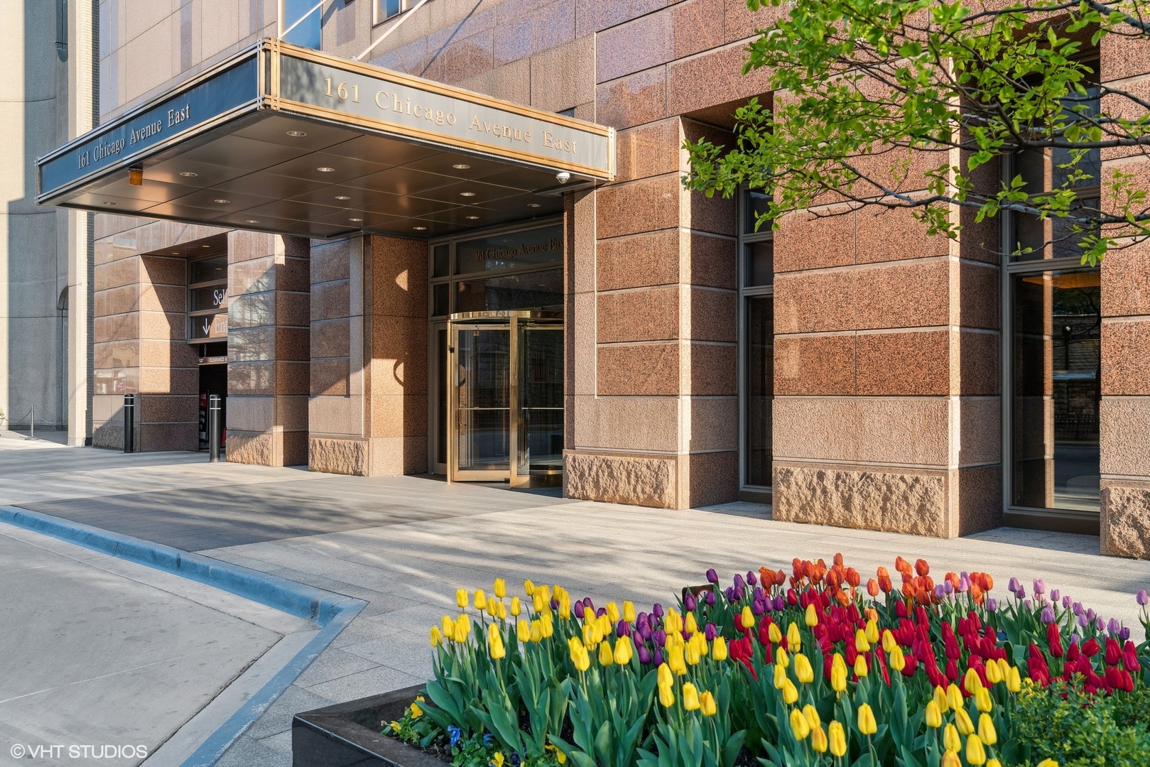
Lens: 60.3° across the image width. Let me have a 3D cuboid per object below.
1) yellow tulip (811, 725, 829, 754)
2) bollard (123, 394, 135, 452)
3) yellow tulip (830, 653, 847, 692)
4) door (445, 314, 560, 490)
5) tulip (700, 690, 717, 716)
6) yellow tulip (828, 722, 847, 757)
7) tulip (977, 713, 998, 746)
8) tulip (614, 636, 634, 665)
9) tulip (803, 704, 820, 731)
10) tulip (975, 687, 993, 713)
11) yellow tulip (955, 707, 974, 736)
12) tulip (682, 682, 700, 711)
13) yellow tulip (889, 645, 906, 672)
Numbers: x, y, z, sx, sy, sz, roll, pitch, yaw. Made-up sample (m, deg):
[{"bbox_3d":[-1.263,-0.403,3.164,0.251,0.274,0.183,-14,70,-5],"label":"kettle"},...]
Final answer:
[{"bbox_3d":[0.493,0.718,2.000,0.035,0.057,0.035,-5,-1,0],"label":"yellow tulip"},{"bbox_3d":[-9.499,0.854,21.100,0.205,1.240,0.205,0,-1,0],"label":"bollard"},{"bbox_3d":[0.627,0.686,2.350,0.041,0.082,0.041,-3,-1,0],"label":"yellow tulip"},{"bbox_3d":[-0.835,0.214,13.850,1.900,2.300,1.900,0,-1,0],"label":"door"},{"bbox_3d":[0.293,0.704,2.180,0.037,0.058,0.037,-8,-1,0],"label":"tulip"},{"bbox_3d":[0.456,0.617,1.720,0.030,0.059,0.030,-6,-1,0],"label":"yellow tulip"},{"bbox_3d":[0.741,0.623,1.780,0.031,0.061,0.031,-9,-1,0],"label":"tulip"},{"bbox_3d":[0.109,0.593,2.200,0.039,0.064,0.039,2,-1,0],"label":"tulip"},{"bbox_3d":[0.459,0.647,1.920,0.029,0.051,0.029,-8,-1,0],"label":"tulip"},{"bbox_3d":[0.826,0.639,2.000,0.031,0.052,0.031,-11,-1,0],"label":"tulip"},{"bbox_3d":[0.731,0.635,1.860,0.028,0.055,0.028,-19,-1,0],"label":"yellow tulip"},{"bbox_3d":[0.253,0.683,2.160,0.041,0.062,0.041,-7,-1,0],"label":"tulip"},{"bbox_3d":[0.782,0.666,2.400,0.040,0.065,0.040,-6,-1,0],"label":"yellow tulip"}]

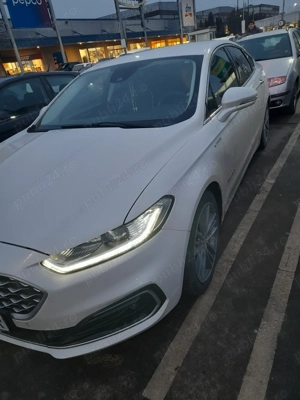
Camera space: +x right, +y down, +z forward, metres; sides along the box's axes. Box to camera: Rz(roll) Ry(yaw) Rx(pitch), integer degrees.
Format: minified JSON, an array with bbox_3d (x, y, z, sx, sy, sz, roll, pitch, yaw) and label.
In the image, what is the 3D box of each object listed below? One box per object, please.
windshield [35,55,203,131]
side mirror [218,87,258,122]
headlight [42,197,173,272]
[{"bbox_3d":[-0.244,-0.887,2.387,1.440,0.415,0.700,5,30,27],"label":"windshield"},{"bbox_3d":[0.633,-0.678,2.032,0.250,0.200,0.200,5,30,27],"label":"side mirror"},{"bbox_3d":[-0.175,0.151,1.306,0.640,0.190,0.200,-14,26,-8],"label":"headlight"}]

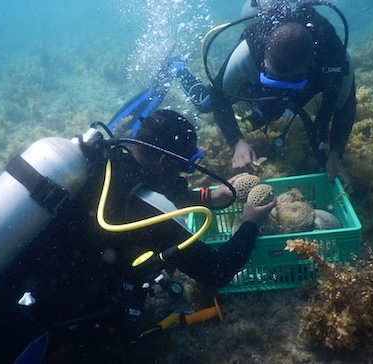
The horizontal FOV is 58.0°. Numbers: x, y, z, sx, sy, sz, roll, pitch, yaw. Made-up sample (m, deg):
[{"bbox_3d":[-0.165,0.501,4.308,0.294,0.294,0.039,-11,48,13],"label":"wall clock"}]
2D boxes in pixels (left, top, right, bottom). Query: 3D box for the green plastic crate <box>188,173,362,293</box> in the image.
[{"bbox_3d":[0.324,0.207,1.337,0.585,0.271,0.341,-8,31,12],"label":"green plastic crate"}]

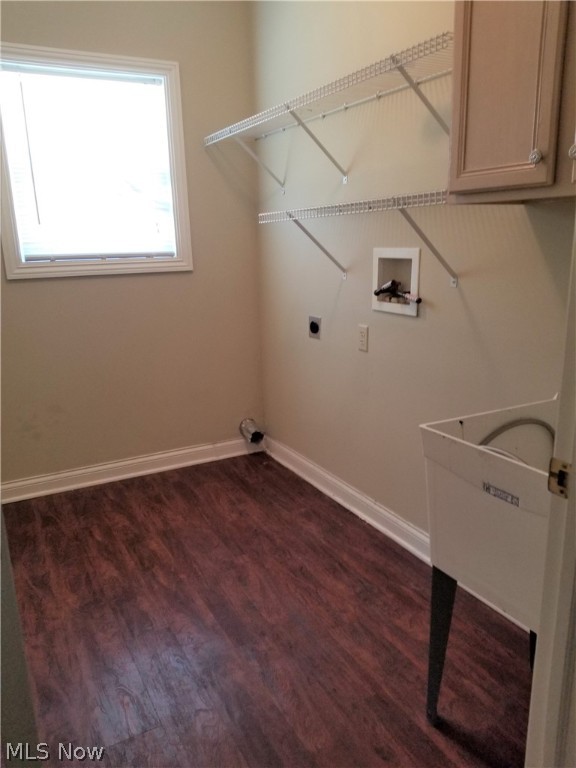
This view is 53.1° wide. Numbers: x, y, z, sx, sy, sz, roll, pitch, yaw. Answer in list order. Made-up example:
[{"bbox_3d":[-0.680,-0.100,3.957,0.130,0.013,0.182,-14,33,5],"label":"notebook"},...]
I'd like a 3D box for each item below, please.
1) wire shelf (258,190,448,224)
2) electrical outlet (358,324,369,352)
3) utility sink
[{"bbox_3d":[0.295,-0.658,2.193,0.312,0.038,1.225,-8,16,-27],"label":"wire shelf"},{"bbox_3d":[0.338,-0.203,2.586,0.008,0.115,0.070,-8,16,-27],"label":"electrical outlet"},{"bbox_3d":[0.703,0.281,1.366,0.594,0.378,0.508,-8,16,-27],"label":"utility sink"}]

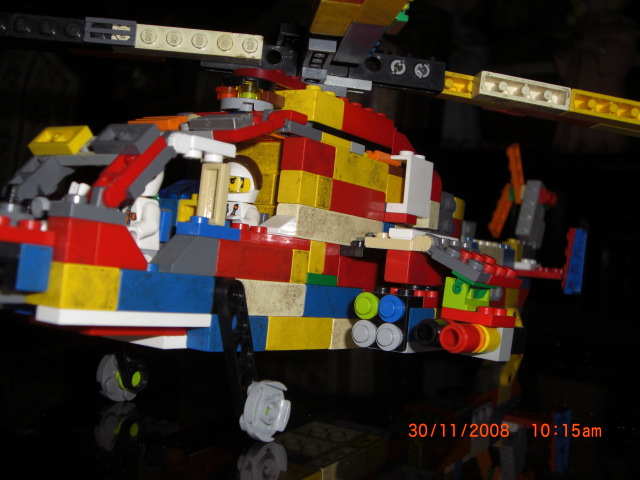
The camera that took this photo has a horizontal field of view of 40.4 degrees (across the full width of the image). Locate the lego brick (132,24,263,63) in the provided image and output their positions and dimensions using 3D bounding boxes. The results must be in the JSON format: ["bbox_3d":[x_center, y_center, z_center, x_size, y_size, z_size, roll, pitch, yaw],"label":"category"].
[{"bbox_3d":[-0.043,-0.064,0.281,0.048,0.008,0.011,4,0,-6],"label":"lego brick"}]

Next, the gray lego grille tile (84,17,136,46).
[{"bbox_3d":[-0.066,-0.065,0.273,0.016,0.008,0.003,5,-2,0],"label":"gray lego grille tile"}]

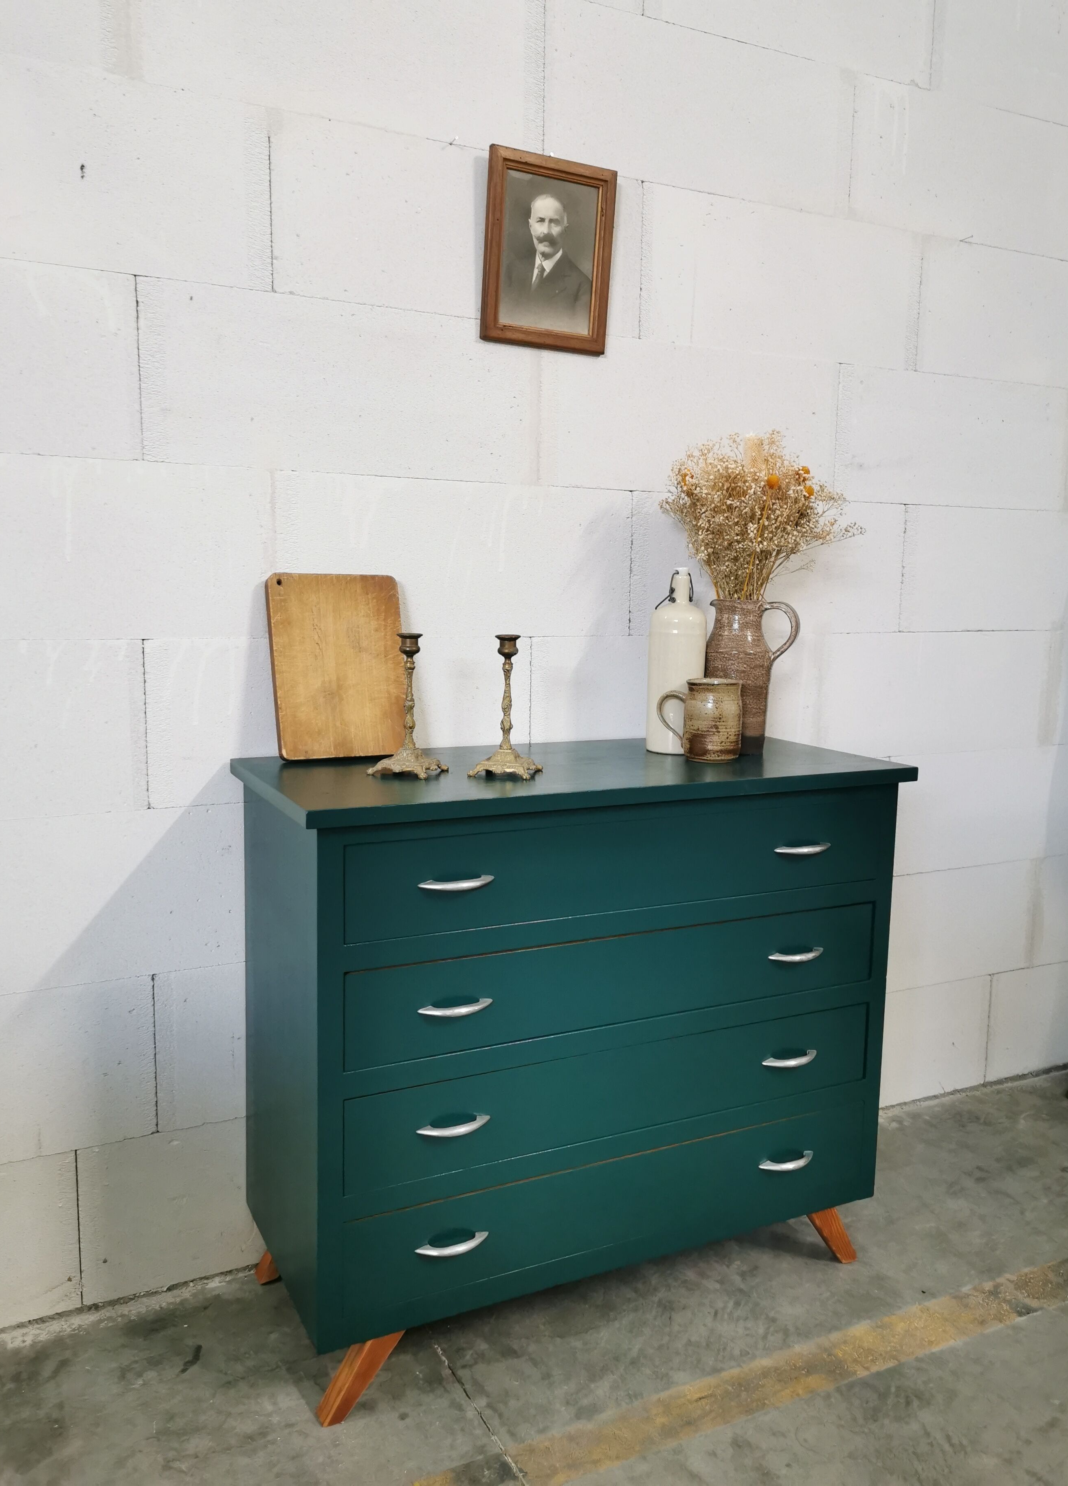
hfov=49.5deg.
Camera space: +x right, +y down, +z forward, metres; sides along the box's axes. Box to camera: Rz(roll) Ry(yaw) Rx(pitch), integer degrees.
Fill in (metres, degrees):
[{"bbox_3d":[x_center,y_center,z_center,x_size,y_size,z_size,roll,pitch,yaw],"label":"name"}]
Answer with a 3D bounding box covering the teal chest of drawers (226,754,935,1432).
[{"bbox_3d":[0.063,0.435,1.802,0.949,0.814,0.430,-3,9,-26],"label":"teal chest of drawers"}]

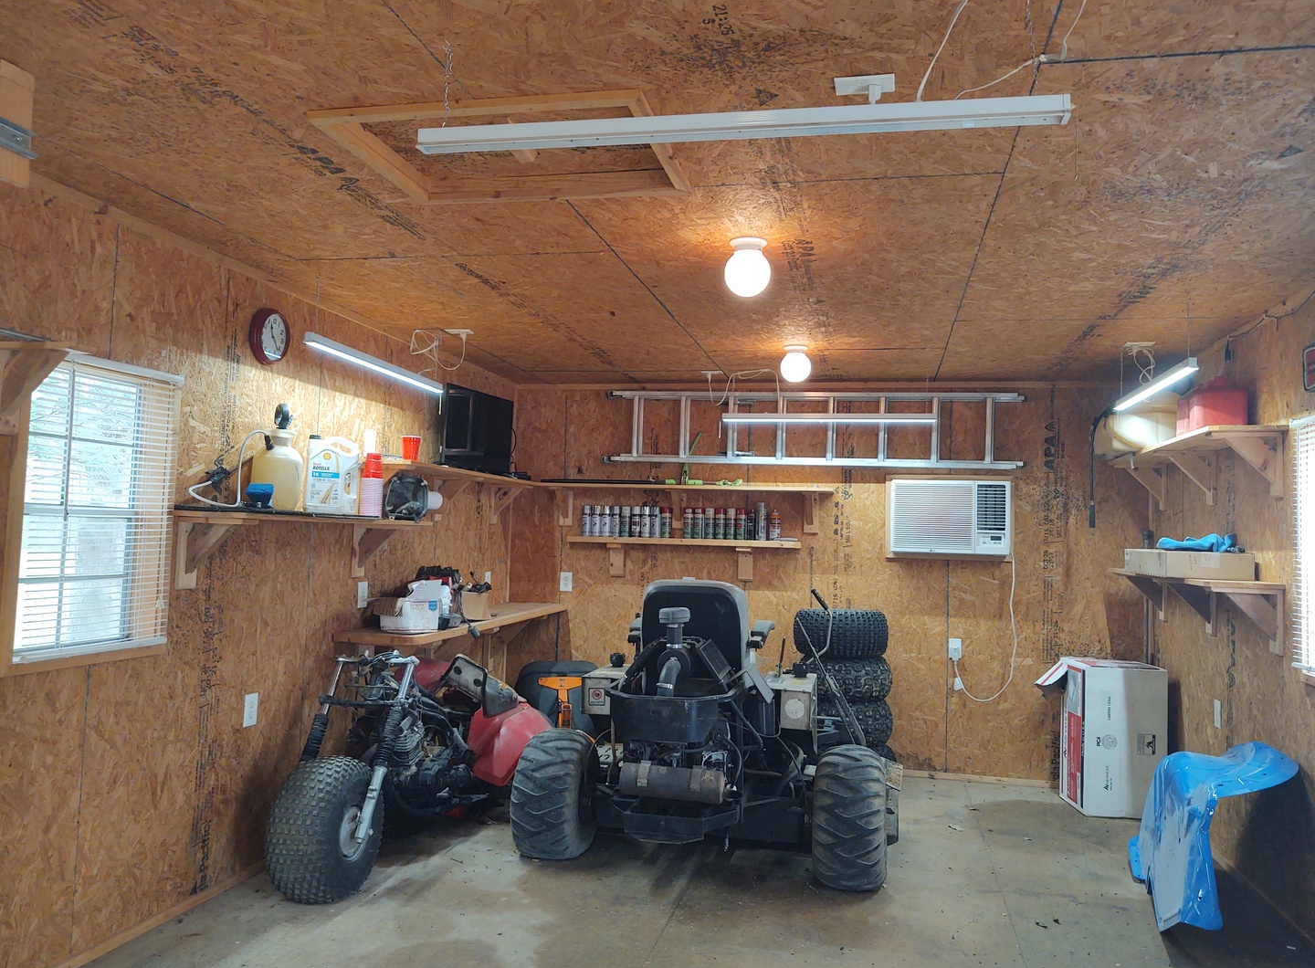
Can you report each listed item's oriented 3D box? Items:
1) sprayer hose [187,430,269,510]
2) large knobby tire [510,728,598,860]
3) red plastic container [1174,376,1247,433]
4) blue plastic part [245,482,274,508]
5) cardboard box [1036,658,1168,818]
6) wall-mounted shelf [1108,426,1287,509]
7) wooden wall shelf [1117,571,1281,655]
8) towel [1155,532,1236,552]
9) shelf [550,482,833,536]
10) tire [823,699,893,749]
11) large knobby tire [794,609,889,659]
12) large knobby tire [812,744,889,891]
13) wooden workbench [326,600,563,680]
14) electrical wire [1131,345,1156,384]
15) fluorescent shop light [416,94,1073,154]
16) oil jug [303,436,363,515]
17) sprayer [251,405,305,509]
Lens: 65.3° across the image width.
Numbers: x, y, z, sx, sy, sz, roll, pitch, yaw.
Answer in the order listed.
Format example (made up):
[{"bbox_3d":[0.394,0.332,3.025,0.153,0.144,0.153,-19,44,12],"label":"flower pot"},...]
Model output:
[{"bbox_3d":[-1.512,-0.059,3.627,0.150,0.295,0.320,1,-3,12],"label":"sprayer hose"},{"bbox_3d":[-0.435,1.324,4.424,0.275,0.530,0.545,1,-3,12],"label":"large knobby tire"},{"bbox_3d":[2.405,-0.327,4.450,0.220,0.257,0.220,1,-3,12],"label":"red plastic container"},{"bbox_3d":[-1.423,0.042,3.671,0.080,0.090,0.095,-1,-4,43],"label":"blue plastic part"},{"bbox_3d":[2.432,1.361,5.532,0.440,0.750,0.450,1,-3,5],"label":"cardboard box"},{"bbox_3d":[2.505,-0.032,4.912,0.286,0.284,1.820,1,-3,12],"label":"wall-mounted shelf"},{"bbox_3d":[2.485,0.579,4.879,0.286,0.282,1.820,1,-3,12],"label":"wooden wall shelf"},{"bbox_3d":[2.274,0.246,4.339,0.290,0.085,0.230,1,-3,12],"label":"towel"},{"bbox_3d":[0.167,0.151,6.317,1.810,0.255,0.286,1,-3,12],"label":"shelf"},{"bbox_3d":[1.039,1.335,5.742,0.540,0.240,0.540,1,-3,12],"label":"tire"},{"bbox_3d":[1.031,0.841,5.773,0.525,0.250,0.525,1,-3,12],"label":"large knobby tire"},{"bbox_3d":[0.778,1.332,4.122,0.280,0.550,0.550,1,-3,12],"label":"large knobby tire"},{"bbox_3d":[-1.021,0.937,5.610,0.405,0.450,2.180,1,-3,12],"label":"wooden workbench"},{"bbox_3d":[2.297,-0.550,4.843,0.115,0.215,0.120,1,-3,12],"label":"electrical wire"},{"bbox_3d":[0.122,-0.672,1.932,1.226,0.043,0.044,1,-3,12],"label":"fluorescent shop light"},{"bbox_3d":[-1.336,-0.022,4.247,0.225,0.318,0.140,3,-3,-18],"label":"oil jug"},{"bbox_3d":[-1.442,-0.087,3.910,0.200,0.415,0.200,2,-3,2],"label":"sprayer"}]

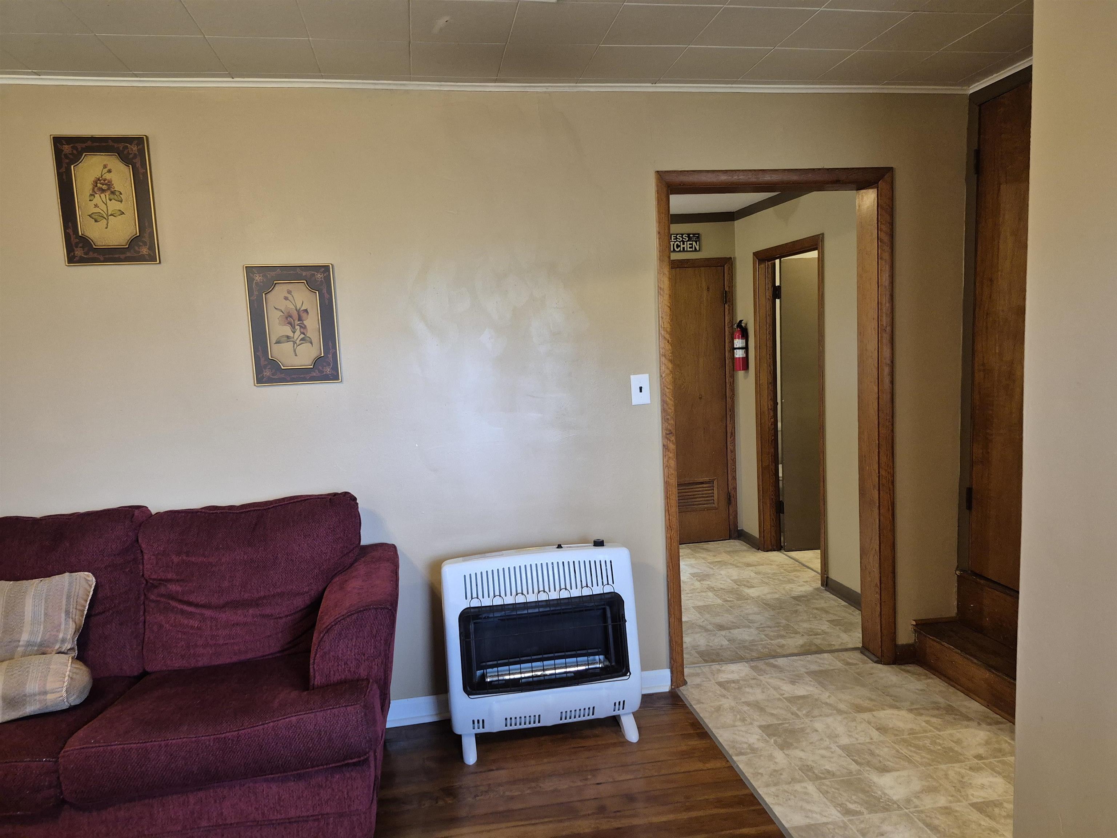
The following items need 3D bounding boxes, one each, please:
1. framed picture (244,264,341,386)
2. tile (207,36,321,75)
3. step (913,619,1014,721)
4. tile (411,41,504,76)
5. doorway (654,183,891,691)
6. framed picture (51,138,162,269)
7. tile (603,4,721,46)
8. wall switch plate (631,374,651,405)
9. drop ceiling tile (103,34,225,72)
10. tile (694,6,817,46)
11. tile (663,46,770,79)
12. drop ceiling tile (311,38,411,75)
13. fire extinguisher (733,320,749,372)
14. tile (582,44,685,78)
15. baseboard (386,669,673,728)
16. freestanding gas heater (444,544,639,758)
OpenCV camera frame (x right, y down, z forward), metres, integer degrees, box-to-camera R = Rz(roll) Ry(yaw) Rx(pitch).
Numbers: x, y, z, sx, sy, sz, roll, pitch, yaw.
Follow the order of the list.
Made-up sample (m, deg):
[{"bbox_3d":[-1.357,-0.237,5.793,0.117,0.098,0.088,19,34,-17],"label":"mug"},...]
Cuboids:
[{"bbox_3d":[-0.963,-0.344,2.703,0.302,0.432,0.018,-4,6,-10],"label":"framed picture"},{"bbox_3d":[-0.928,-1.164,2.375,0.305,0.016,0.305,-4,6,-10],"label":"tile"},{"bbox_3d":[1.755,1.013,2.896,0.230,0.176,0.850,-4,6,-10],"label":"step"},{"bbox_3d":[-0.340,-1.204,2.481,0.305,0.016,0.305,-4,6,-10],"label":"tile"},{"bbox_3d":[0.905,0.046,3.108,1.017,2.089,0.170,-4,6,-10],"label":"doorway"},{"bbox_3d":[-1.527,-0.737,2.509,0.294,0.424,0.022,-4,6,-10],"label":"framed picture"},{"bbox_3d":[0.311,-1.219,2.292,0.305,0.015,0.305,-4,6,-9],"label":"tile"},{"bbox_3d":[0.326,-0.116,2.940,0.071,0.116,0.009,-4,6,-9],"label":"wall switch plate"},{"bbox_3d":[-1.241,-1.155,2.346,0.305,0.015,0.305,-4,6,-9],"label":"drop ceiling tile"},{"bbox_3d":[0.608,-1.234,2.333,0.305,0.018,0.305,-4,6,-10],"label":"tile"},{"bbox_3d":[0.561,-1.268,2.641,0.305,0.015,0.305,-4,6,-9],"label":"tile"},{"bbox_3d":[-0.640,-1.193,2.444,0.305,0.015,0.305,-4,6,-9],"label":"drop ceiling tile"},{"bbox_3d":[1.210,-0.483,4.920,0.115,0.350,0.100,-4,6,-10],"label":"fire extinguisher"},{"bbox_3d":[0.261,-1.249,2.591,0.305,0.015,0.305,-4,6,-9],"label":"tile"},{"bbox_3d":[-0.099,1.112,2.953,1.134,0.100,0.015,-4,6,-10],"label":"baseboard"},{"bbox_3d":[-0.060,0.841,2.784,0.700,0.714,0.270,-4,6,-10],"label":"freestanding gas heater"}]

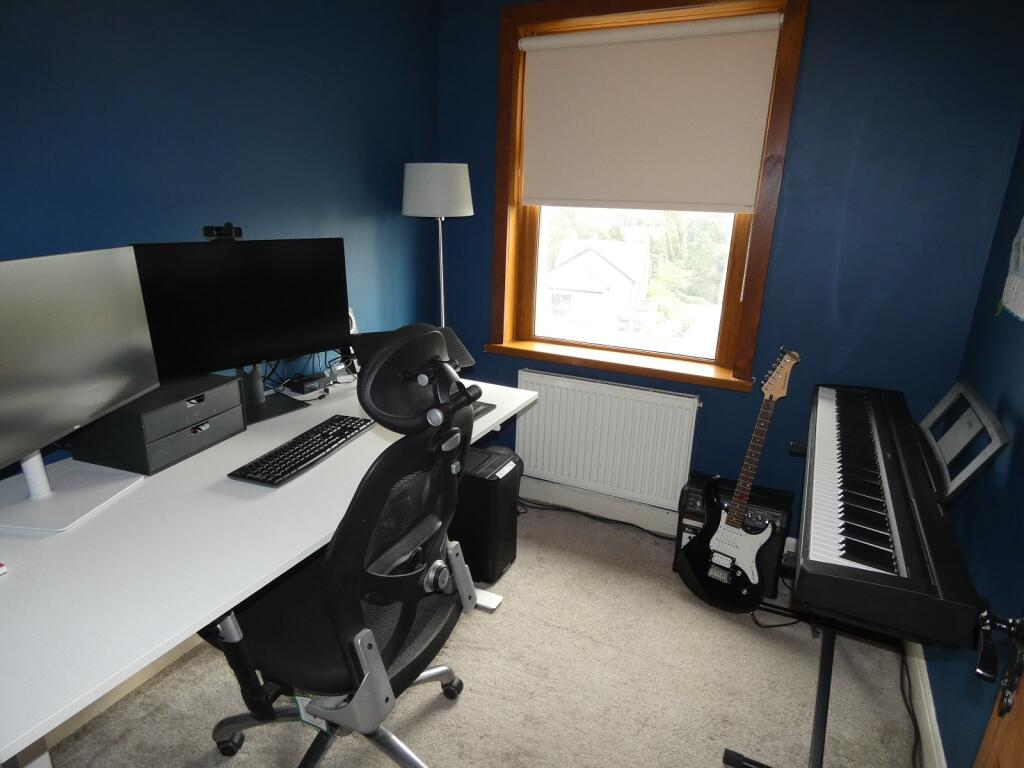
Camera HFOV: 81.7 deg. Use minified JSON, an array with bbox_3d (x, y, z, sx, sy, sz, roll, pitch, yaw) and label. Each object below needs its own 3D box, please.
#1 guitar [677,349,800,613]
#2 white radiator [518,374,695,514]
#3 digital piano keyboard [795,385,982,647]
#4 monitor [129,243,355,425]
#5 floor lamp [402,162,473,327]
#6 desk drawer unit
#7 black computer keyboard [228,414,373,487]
[{"bbox_3d":[0.850,0.353,2.152,0.325,0.985,0.070,14,8,8],"label":"guitar"},{"bbox_3d":[0.402,0.240,2.678,0.803,0.520,0.085,10,20,25],"label":"white radiator"},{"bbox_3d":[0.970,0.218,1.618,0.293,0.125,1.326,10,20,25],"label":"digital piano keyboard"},{"bbox_3d":[-0.801,-0.167,1.792,0.615,0.528,0.215,-16,25,-42],"label":"monitor"},{"bbox_3d":[-0.316,-0.122,2.593,0.290,1.580,0.290,10,20,25],"label":"floor lamp"},{"bbox_3d":[-0.951,0.088,1.601,0.270,0.158,0.320,7,19,17],"label":"desk drawer unit"},{"bbox_3d":[-0.543,0.172,1.588,0.140,0.026,0.430,7,19,18],"label":"black computer keyboard"}]

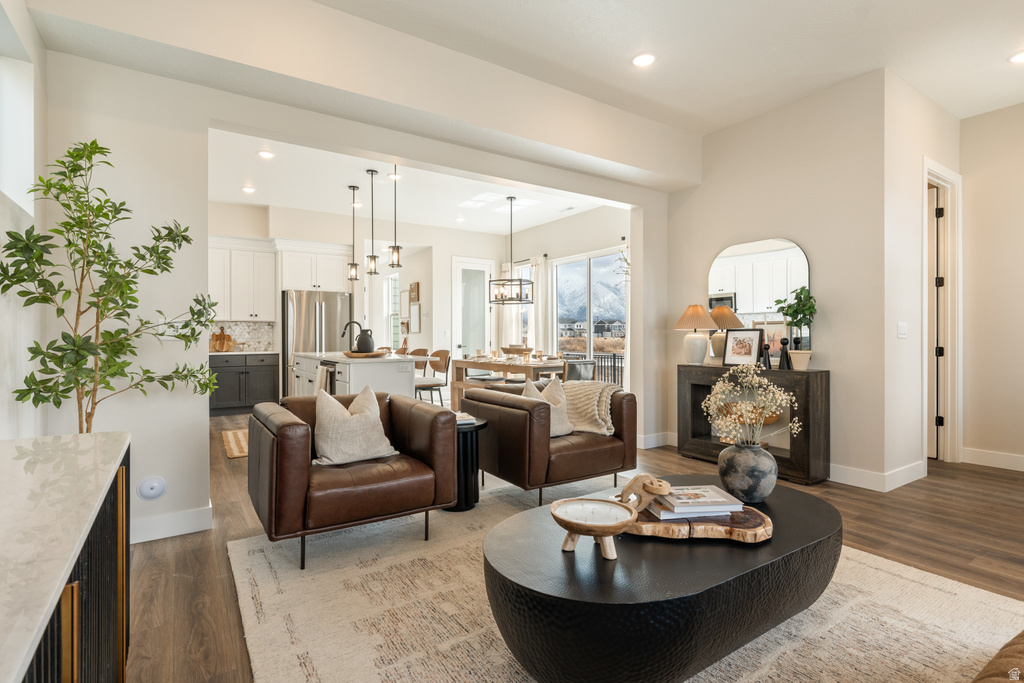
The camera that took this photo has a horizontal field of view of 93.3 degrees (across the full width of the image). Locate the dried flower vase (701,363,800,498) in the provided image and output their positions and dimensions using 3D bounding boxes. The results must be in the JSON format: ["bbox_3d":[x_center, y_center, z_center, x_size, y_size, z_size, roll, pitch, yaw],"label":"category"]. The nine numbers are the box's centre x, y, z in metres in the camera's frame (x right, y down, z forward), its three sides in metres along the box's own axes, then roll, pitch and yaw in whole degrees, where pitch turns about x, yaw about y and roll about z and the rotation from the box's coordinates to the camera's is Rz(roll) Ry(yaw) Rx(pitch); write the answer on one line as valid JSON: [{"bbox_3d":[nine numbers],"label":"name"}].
[{"bbox_3d":[1.030,0.390,2.090,0.390,0.585,0.380,0,0,-34],"label":"dried flower vase"}]

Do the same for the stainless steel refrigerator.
[{"bbox_3d":[-3.112,0.180,7.642,0.910,1.800,0.880,0,0,-32],"label":"stainless steel refrigerator"}]

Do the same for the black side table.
[{"bbox_3d":[-0.339,0.802,3.180,0.370,0.556,0.370,0,0,0],"label":"black side table"}]

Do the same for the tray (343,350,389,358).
[{"bbox_3d":[-1.515,0.135,5.000,0.470,0.060,0.420,0,0,-34],"label":"tray"}]

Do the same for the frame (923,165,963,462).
[{"bbox_3d":[3.579,-0.193,4.094,0.860,2.545,0.150,0,0,-32],"label":"frame"}]

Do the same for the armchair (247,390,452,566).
[{"bbox_3d":[-0.917,0.699,2.727,0.910,0.740,0.860,0,0,-35],"label":"armchair"}]

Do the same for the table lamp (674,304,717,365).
[{"bbox_3d":[1.729,-0.056,4.536,0.420,0.574,0.420,0,0,-32],"label":"table lamp"}]

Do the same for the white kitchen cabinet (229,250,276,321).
[{"bbox_3d":[-4.024,-0.845,7.497,0.620,1.070,0.350,0,0,-32],"label":"white kitchen cabinet"}]

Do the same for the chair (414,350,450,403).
[{"bbox_3d":[-0.960,0.585,5.250,0.520,0.970,0.470,0,0,-34],"label":"chair"}]

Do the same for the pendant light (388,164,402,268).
[{"bbox_3d":[-1.217,-1.370,5.050,0.140,1.200,0.140,0,0,-32],"label":"pendant light"}]

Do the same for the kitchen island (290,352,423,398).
[{"bbox_3d":[-1.760,0.613,5.500,0.880,0.914,2.550,0,0,-34],"label":"kitchen island"}]

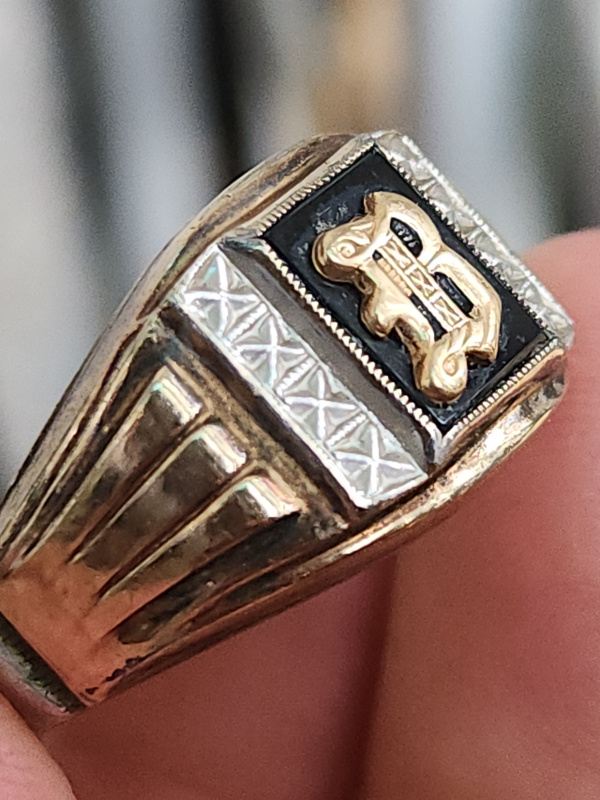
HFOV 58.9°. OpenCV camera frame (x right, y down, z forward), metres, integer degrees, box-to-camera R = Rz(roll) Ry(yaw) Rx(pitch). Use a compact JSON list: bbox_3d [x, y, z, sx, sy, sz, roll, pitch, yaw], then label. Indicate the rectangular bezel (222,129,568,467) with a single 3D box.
[{"bbox_3d":[0.005,-0.005,0.025,0.011,0.002,0.013,-41,86,-25],"label":"rectangular bezel"}]

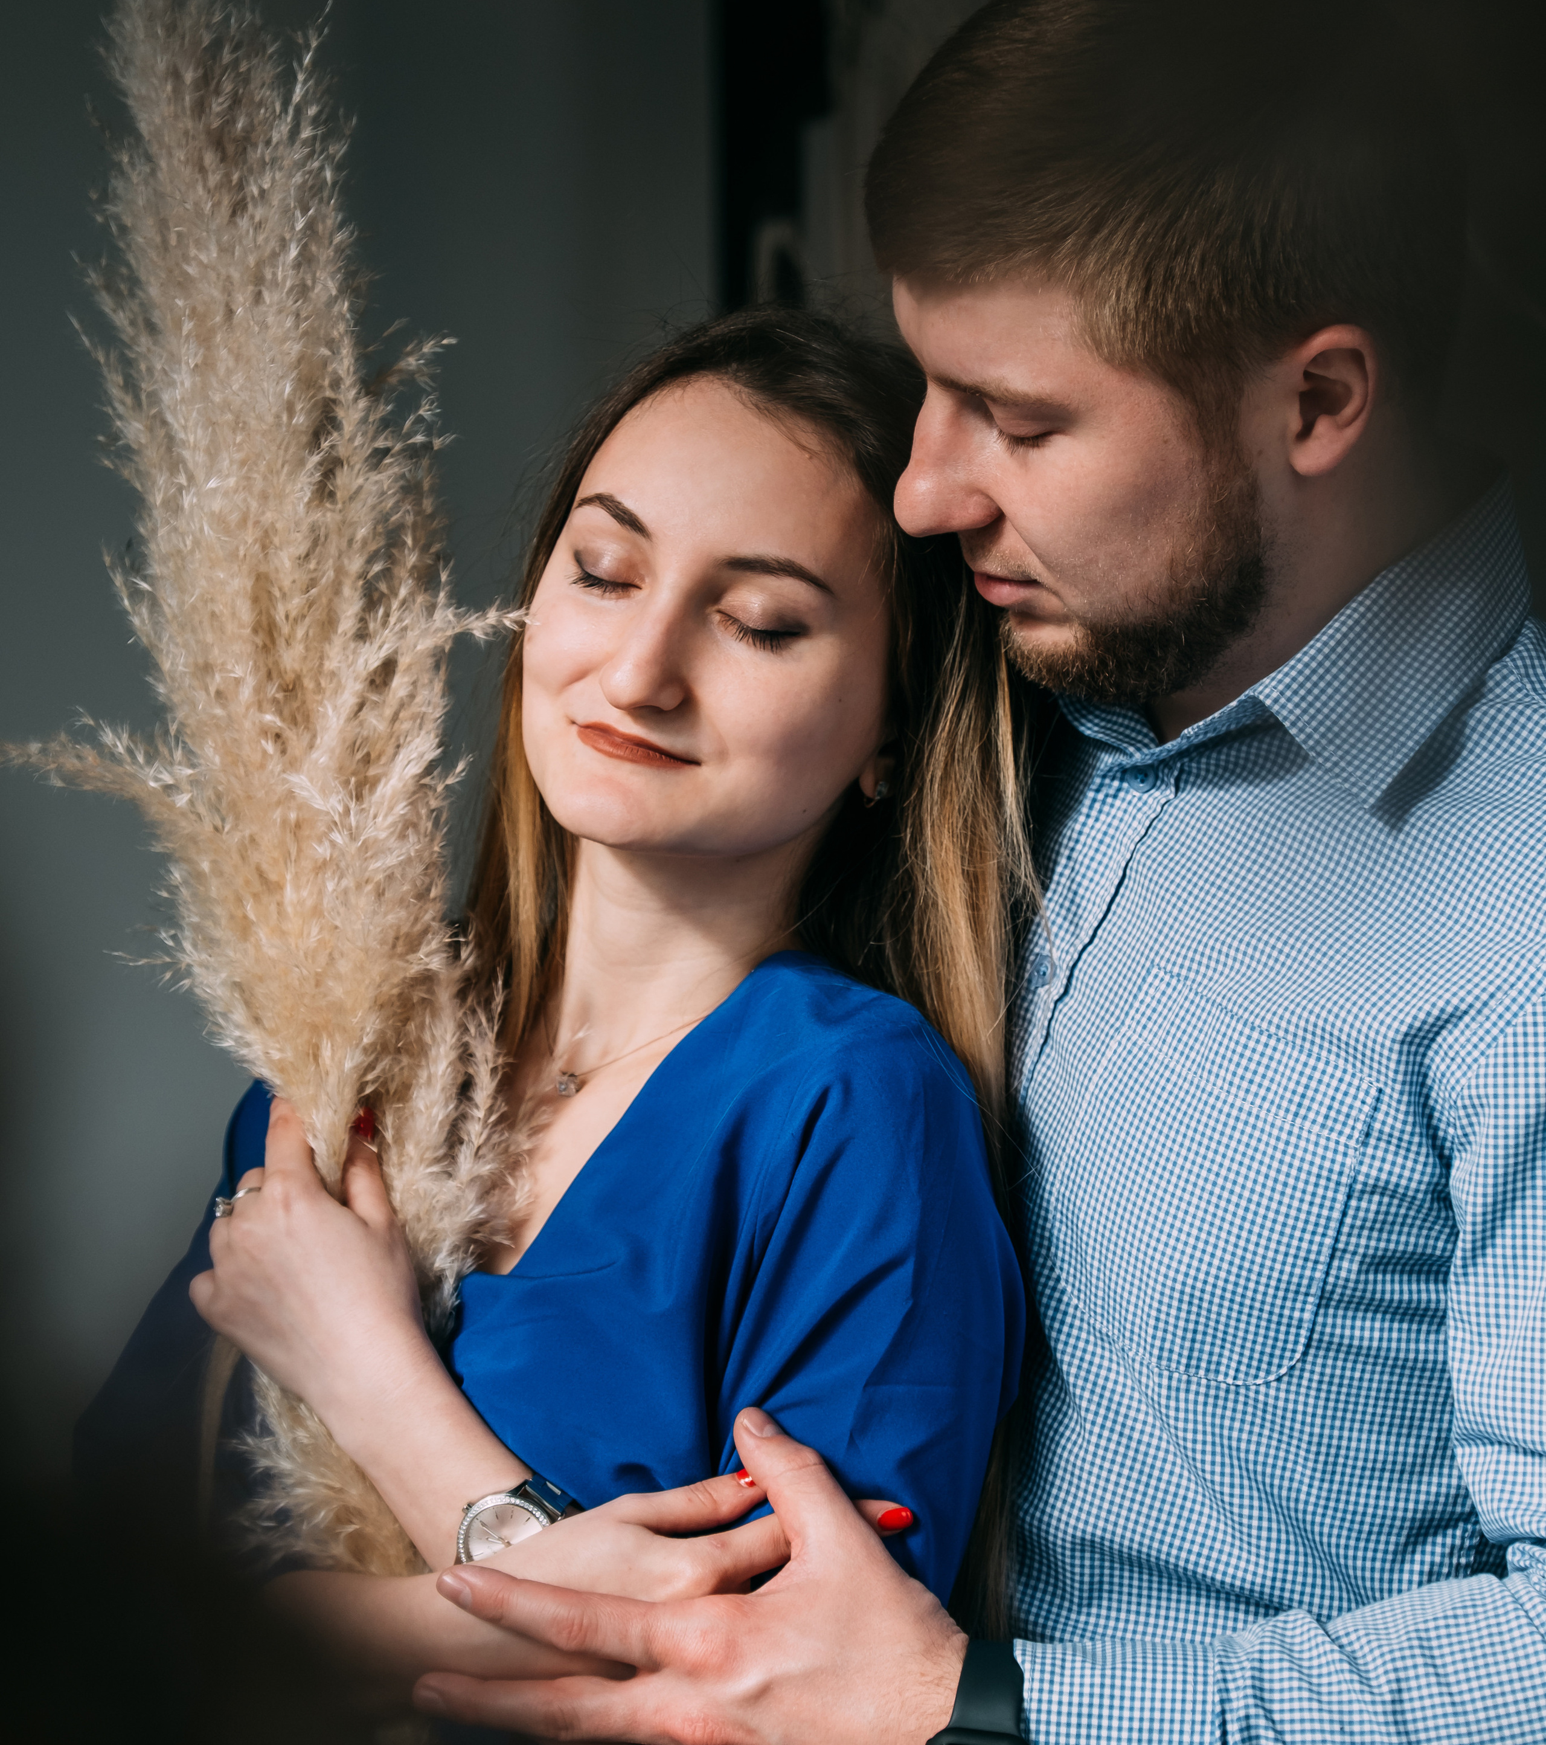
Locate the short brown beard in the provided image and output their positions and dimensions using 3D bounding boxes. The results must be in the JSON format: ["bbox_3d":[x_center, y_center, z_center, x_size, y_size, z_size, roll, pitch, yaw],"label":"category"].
[{"bbox_3d":[0.126,-0.110,1.820,0.095,0.090,0.135,-15,8,-21],"label":"short brown beard"}]

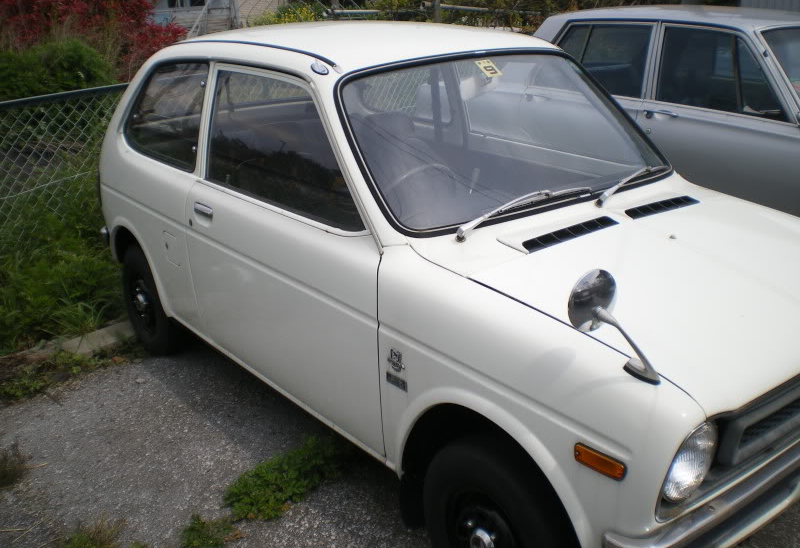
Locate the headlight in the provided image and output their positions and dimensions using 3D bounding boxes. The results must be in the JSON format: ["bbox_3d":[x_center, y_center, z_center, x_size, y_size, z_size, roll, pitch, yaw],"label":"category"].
[{"bbox_3d":[0.590,0.384,1.698,0.170,0.170,0.075,-14,24,-33],"label":"headlight"}]

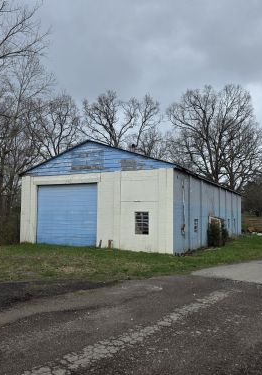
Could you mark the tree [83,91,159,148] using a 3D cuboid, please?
[{"bbox_3d":[-1.315,-4.293,46.000,11.000,18.278,10.000,1,-5,-2],"label":"tree"}]

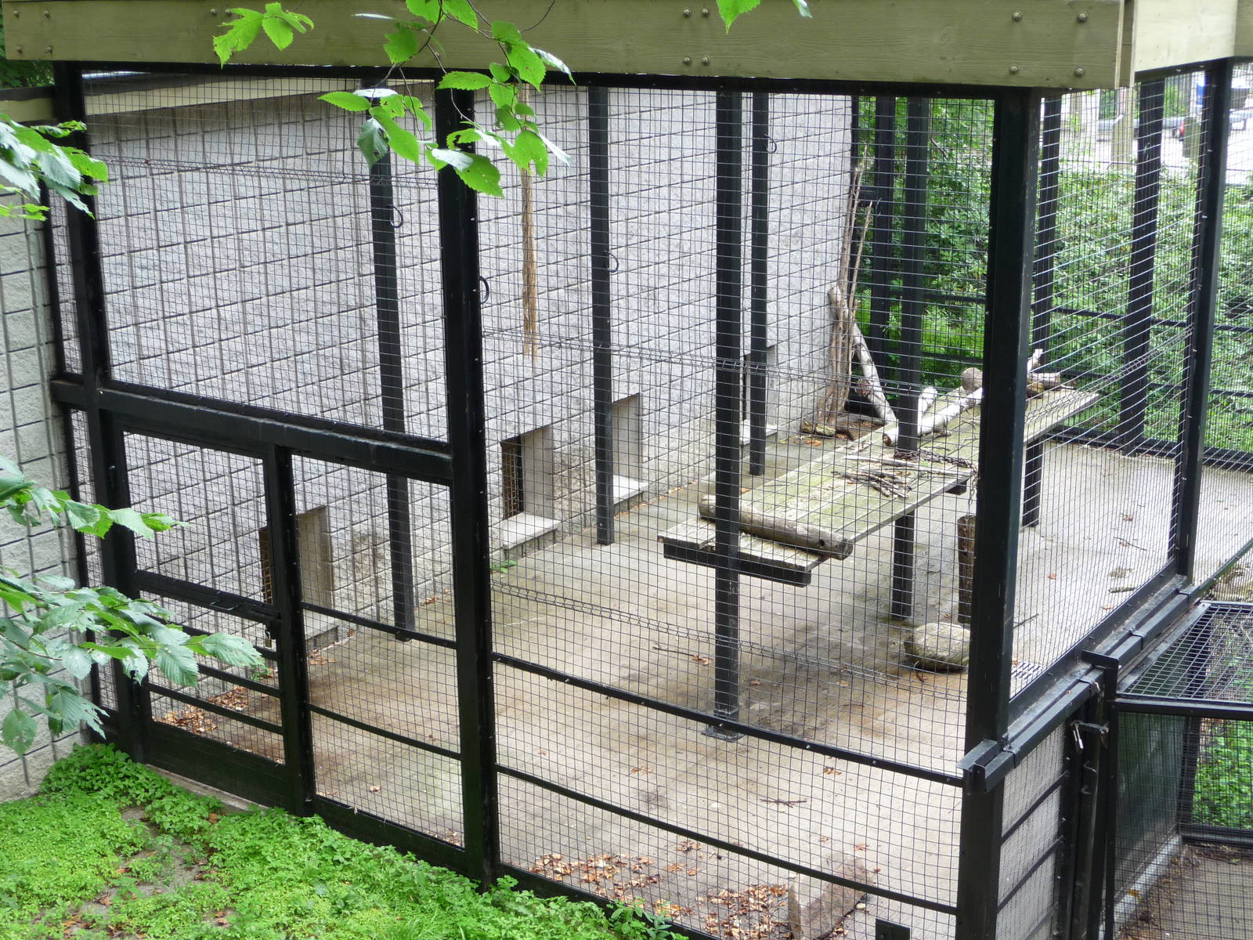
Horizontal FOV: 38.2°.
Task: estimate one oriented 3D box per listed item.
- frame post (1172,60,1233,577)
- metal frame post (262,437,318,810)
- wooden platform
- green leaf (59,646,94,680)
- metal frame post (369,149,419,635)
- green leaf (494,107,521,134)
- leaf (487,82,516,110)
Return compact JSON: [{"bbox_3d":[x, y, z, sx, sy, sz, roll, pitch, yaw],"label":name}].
[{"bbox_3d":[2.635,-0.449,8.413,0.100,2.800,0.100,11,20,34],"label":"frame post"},{"bbox_3d":[-1.704,0.835,9.185,0.120,1.970,0.100,11,20,34],"label":"metal frame post"},{"bbox_3d":[1.837,-0.027,11.869,0.980,0.130,4.480,10,20,33],"label":"wooden platform"},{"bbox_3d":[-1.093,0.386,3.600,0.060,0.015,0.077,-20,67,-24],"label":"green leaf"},{"bbox_3d":[-1.457,-0.614,11.267,0.100,3.560,0.100,11,20,34],"label":"metal frame post"},{"bbox_3d":[-0.236,-0.695,3.600,0.050,0.058,0.015,18,-18,3],"label":"green leaf"},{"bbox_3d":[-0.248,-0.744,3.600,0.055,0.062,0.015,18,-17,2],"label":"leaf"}]

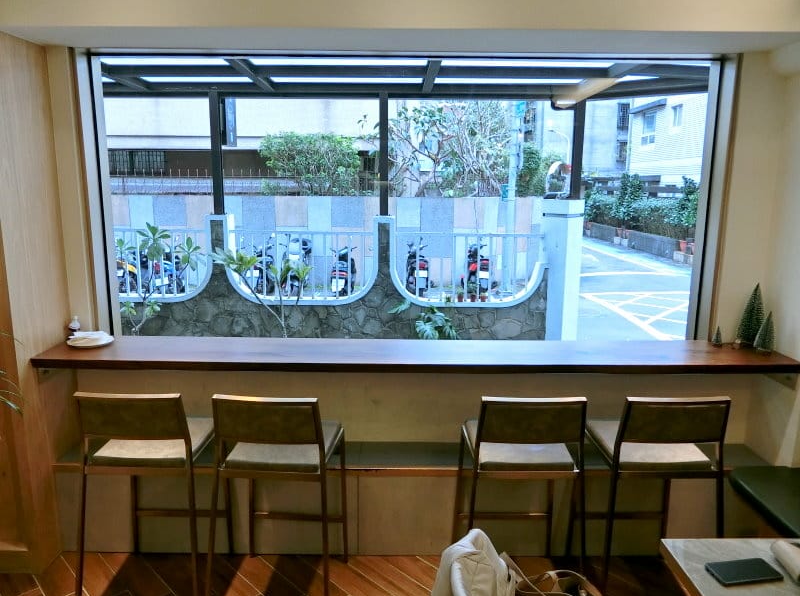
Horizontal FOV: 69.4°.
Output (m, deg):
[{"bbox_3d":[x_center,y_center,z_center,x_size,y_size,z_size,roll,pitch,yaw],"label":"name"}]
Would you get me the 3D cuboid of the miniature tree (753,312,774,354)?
[{"bbox_3d":[1.651,0.152,2.602,0.100,0.200,0.100,0,10,0],"label":"miniature tree"}]

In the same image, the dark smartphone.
[{"bbox_3d":[0.845,0.673,1.417,0.157,0.011,0.075,-1,10,-8],"label":"dark smartphone"}]

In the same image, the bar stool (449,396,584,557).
[{"bbox_3d":[0.478,0.787,2.367,0.480,0.945,0.520,0,10,0],"label":"bar stool"}]

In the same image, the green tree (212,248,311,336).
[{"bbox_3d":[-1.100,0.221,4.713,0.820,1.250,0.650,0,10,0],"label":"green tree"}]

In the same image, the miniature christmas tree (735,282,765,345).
[{"bbox_3d":[1.672,0.083,2.707,0.137,0.300,0.137,0,10,0],"label":"miniature christmas tree"}]

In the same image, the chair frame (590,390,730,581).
[{"bbox_3d":[1.005,0.789,2.375,0.480,0.945,0.520,0,10,0],"label":"chair frame"}]

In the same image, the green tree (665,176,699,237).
[{"bbox_3d":[8.088,-2.597,16.398,0.900,1.800,0.880,0,10,0],"label":"green tree"}]

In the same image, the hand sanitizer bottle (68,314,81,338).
[{"bbox_3d":[-1.531,0.148,2.719,0.054,0.120,0.048,0,10,0],"label":"hand sanitizer bottle"}]

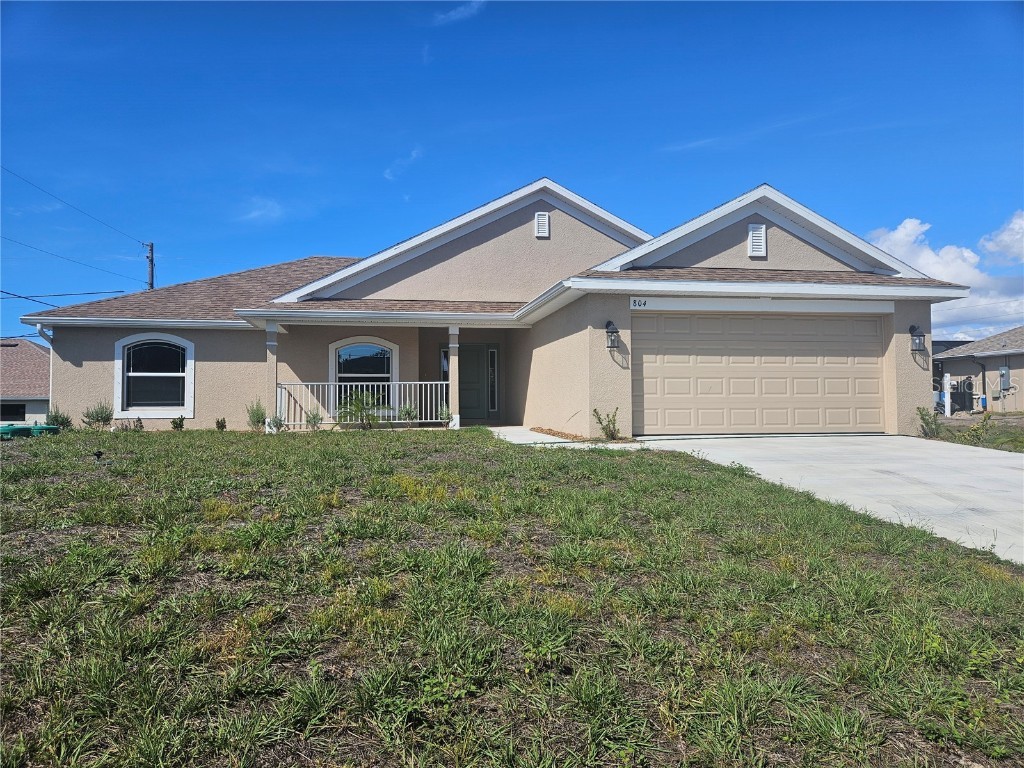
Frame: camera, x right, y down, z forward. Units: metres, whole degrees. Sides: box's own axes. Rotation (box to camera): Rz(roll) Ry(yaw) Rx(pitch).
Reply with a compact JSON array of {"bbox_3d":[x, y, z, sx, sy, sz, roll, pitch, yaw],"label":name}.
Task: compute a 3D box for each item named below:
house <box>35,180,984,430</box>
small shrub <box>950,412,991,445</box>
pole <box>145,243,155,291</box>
[{"bbox_3d":[-2.303,-1.664,18.559,17.880,5.620,16.950,0,-2,-10],"label":"house"},{"bbox_3d":[7.547,0.749,11.200,0.600,0.530,0.520,0,-2,-10],"label":"small shrub"},{"bbox_3d":[-17.456,-2.373,32.876,0.320,8.983,0.300,0,-2,-10],"label":"pole"}]

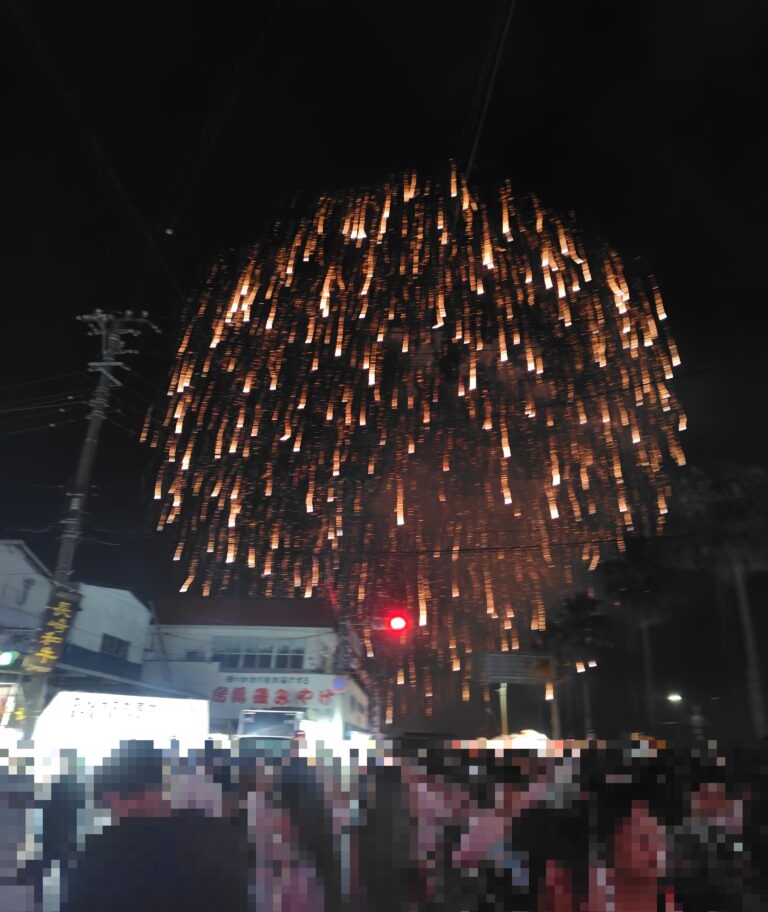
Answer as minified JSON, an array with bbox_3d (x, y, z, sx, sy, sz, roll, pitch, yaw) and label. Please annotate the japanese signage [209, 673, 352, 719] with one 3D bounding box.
[{"bbox_3d":[-4.304,10.000,28.392,5.950,1.680,0.200,0,-23,1],"label":"japanese signage"}]

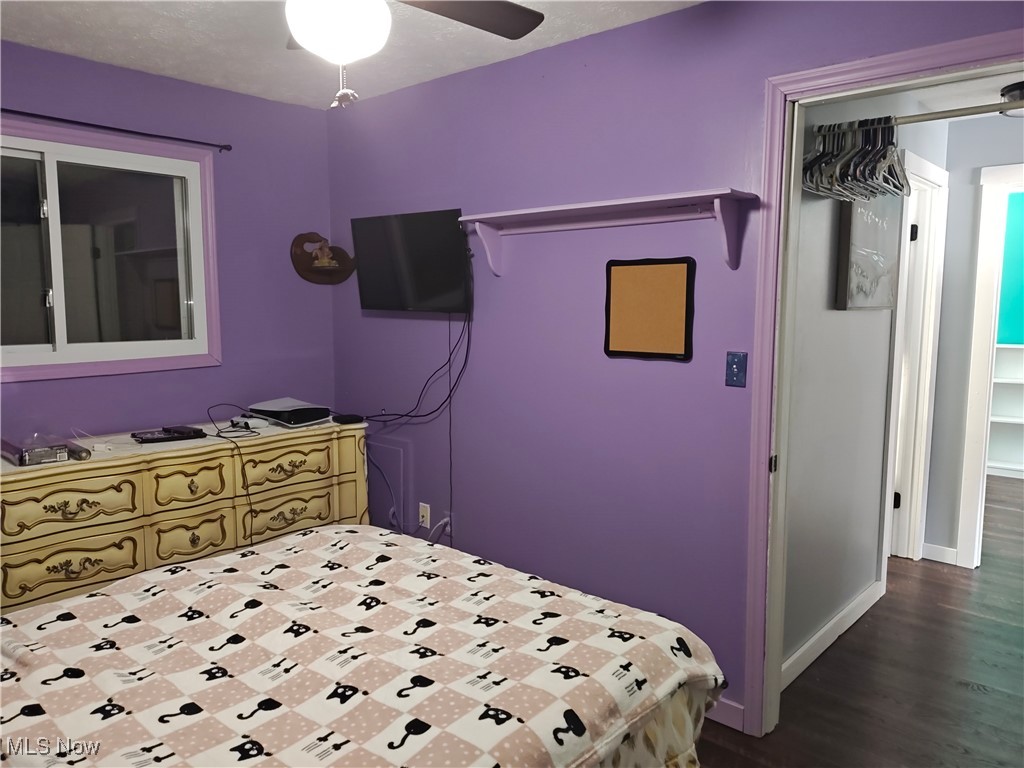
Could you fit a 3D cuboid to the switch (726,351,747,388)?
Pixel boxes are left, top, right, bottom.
[{"bbox_3d":[0.736,-0.046,2.431,0.070,0.115,0.014,6,9,42],"label":"switch"}]

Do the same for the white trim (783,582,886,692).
[{"bbox_3d":[1.410,1.069,3.225,0.017,0.088,1.310,6,9,42],"label":"white trim"}]

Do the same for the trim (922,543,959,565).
[{"bbox_3d":[2.409,0.958,4.168,0.175,0.088,0.016,6,9,42],"label":"trim"}]

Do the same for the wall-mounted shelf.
[{"bbox_3d":[0.280,-0.519,2.680,1.174,0.232,0.182,6,9,42],"label":"wall-mounted shelf"}]

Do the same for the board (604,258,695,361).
[{"bbox_3d":[0.481,-0.265,2.638,0.360,0.357,0.016,6,9,42],"label":"board"}]

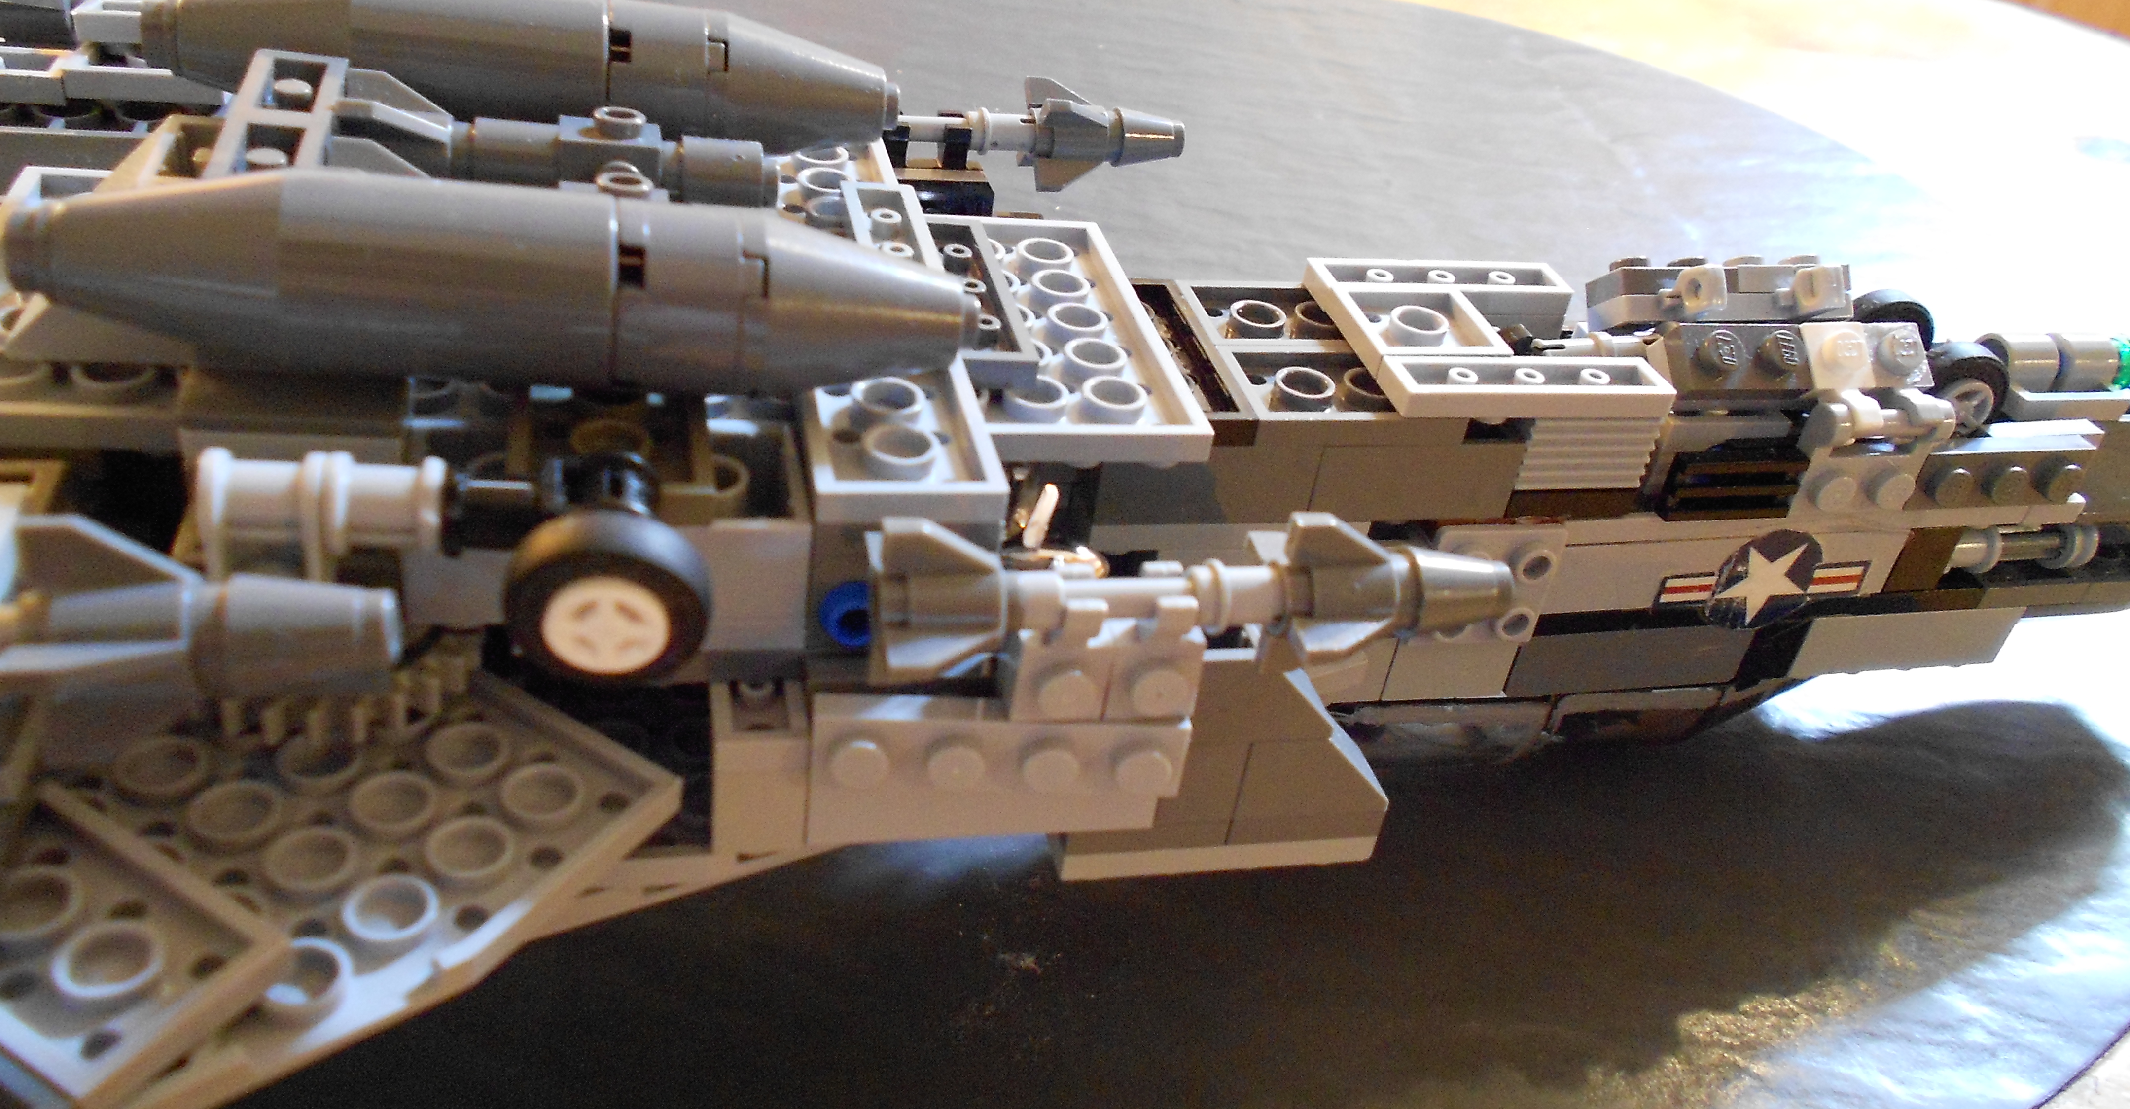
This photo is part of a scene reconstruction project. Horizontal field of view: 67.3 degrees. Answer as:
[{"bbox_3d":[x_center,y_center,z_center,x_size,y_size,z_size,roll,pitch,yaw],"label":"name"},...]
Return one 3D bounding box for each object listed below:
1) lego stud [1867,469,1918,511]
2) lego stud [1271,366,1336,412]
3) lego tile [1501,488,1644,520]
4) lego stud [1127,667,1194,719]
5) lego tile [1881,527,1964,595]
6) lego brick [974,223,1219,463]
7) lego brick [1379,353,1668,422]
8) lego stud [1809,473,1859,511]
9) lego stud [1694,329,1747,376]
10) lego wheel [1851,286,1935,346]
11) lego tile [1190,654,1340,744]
[{"bbox_3d":[0.095,-0.008,0.185,0.005,0.005,0.002,-1,35,-14],"label":"lego stud"},{"bbox_3d":[0.026,-0.018,0.172,0.006,0.002,0.006,-1,35,-15],"label":"lego stud"},{"bbox_3d":[0.056,-0.008,0.184,0.016,0.003,0.008,-1,35,-14],"label":"lego tile"},{"bbox_3d":[0.008,0.011,0.133,0.005,0.005,0.002,2,31,-10],"label":"lego stud"},{"bbox_3d":[0.105,-0.002,0.201,0.008,0.010,0.008,-1,36,-15],"label":"lego tile"},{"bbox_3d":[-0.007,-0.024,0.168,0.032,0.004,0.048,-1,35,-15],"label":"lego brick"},{"bbox_3d":[0.051,-0.018,0.175,0.032,0.003,0.008,-1,35,-14],"label":"lego brick"},{"bbox_3d":[0.086,-0.007,0.179,0.005,0.005,0.002,-1,35,-15],"label":"lego stud"},{"bbox_3d":[0.074,-0.023,0.180,0.005,0.002,0.005,-1,72,-14],"label":"lego stud"},{"bbox_3d":[0.104,-0.027,0.204,0.014,0.014,0.004,-8,38,-25],"label":"lego wheel"},{"bbox_3d":[0.017,0.011,0.150,0.016,0.010,0.008,0,34,-15],"label":"lego tile"}]

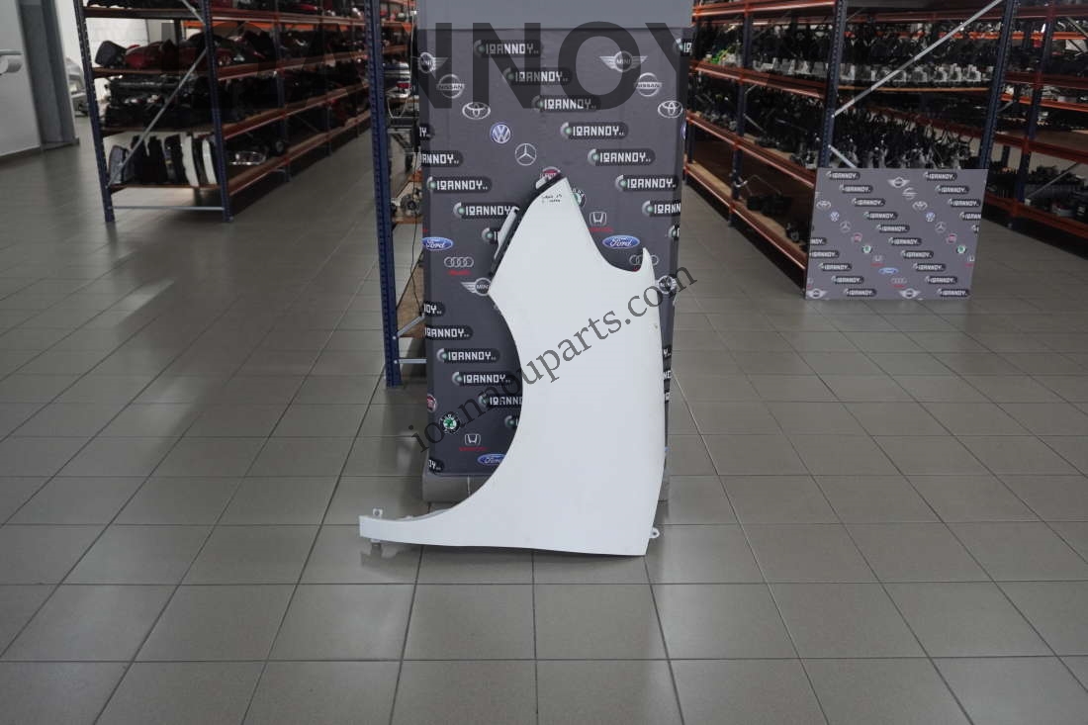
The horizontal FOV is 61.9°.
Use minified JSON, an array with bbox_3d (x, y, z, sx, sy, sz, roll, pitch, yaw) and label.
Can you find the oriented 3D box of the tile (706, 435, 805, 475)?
[{"bbox_3d":[0.715,0.321,3.093,0.301,0.010,0.301,0,20,-2],"label":"tile"}]

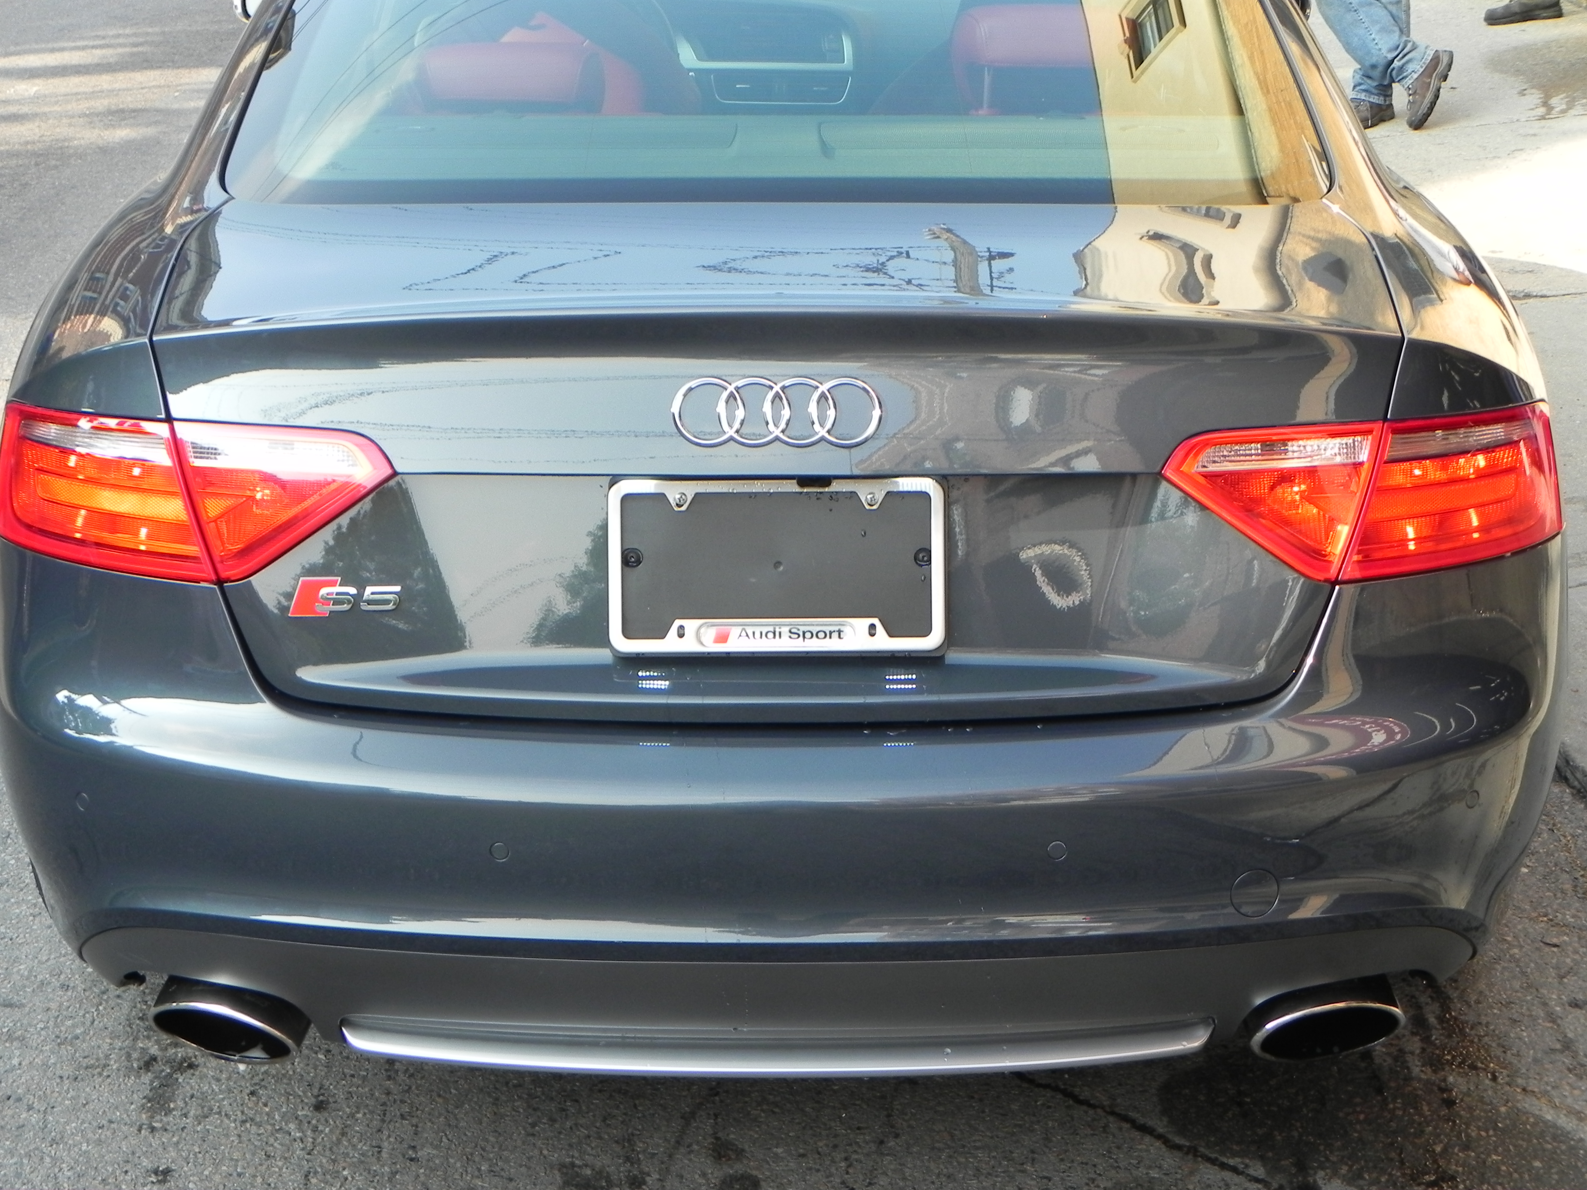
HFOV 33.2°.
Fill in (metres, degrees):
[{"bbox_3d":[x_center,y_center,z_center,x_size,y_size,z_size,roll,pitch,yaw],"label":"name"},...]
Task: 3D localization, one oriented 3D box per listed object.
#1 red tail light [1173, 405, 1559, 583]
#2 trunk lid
[{"bbox_3d":[0.575,-0.114,2.614,0.470,0.165,0.250,-3,20,-9],"label":"red tail light"},{"bbox_3d":[-0.015,-0.140,2.578,1.200,0.410,0.400,0,20,0],"label":"trunk lid"}]

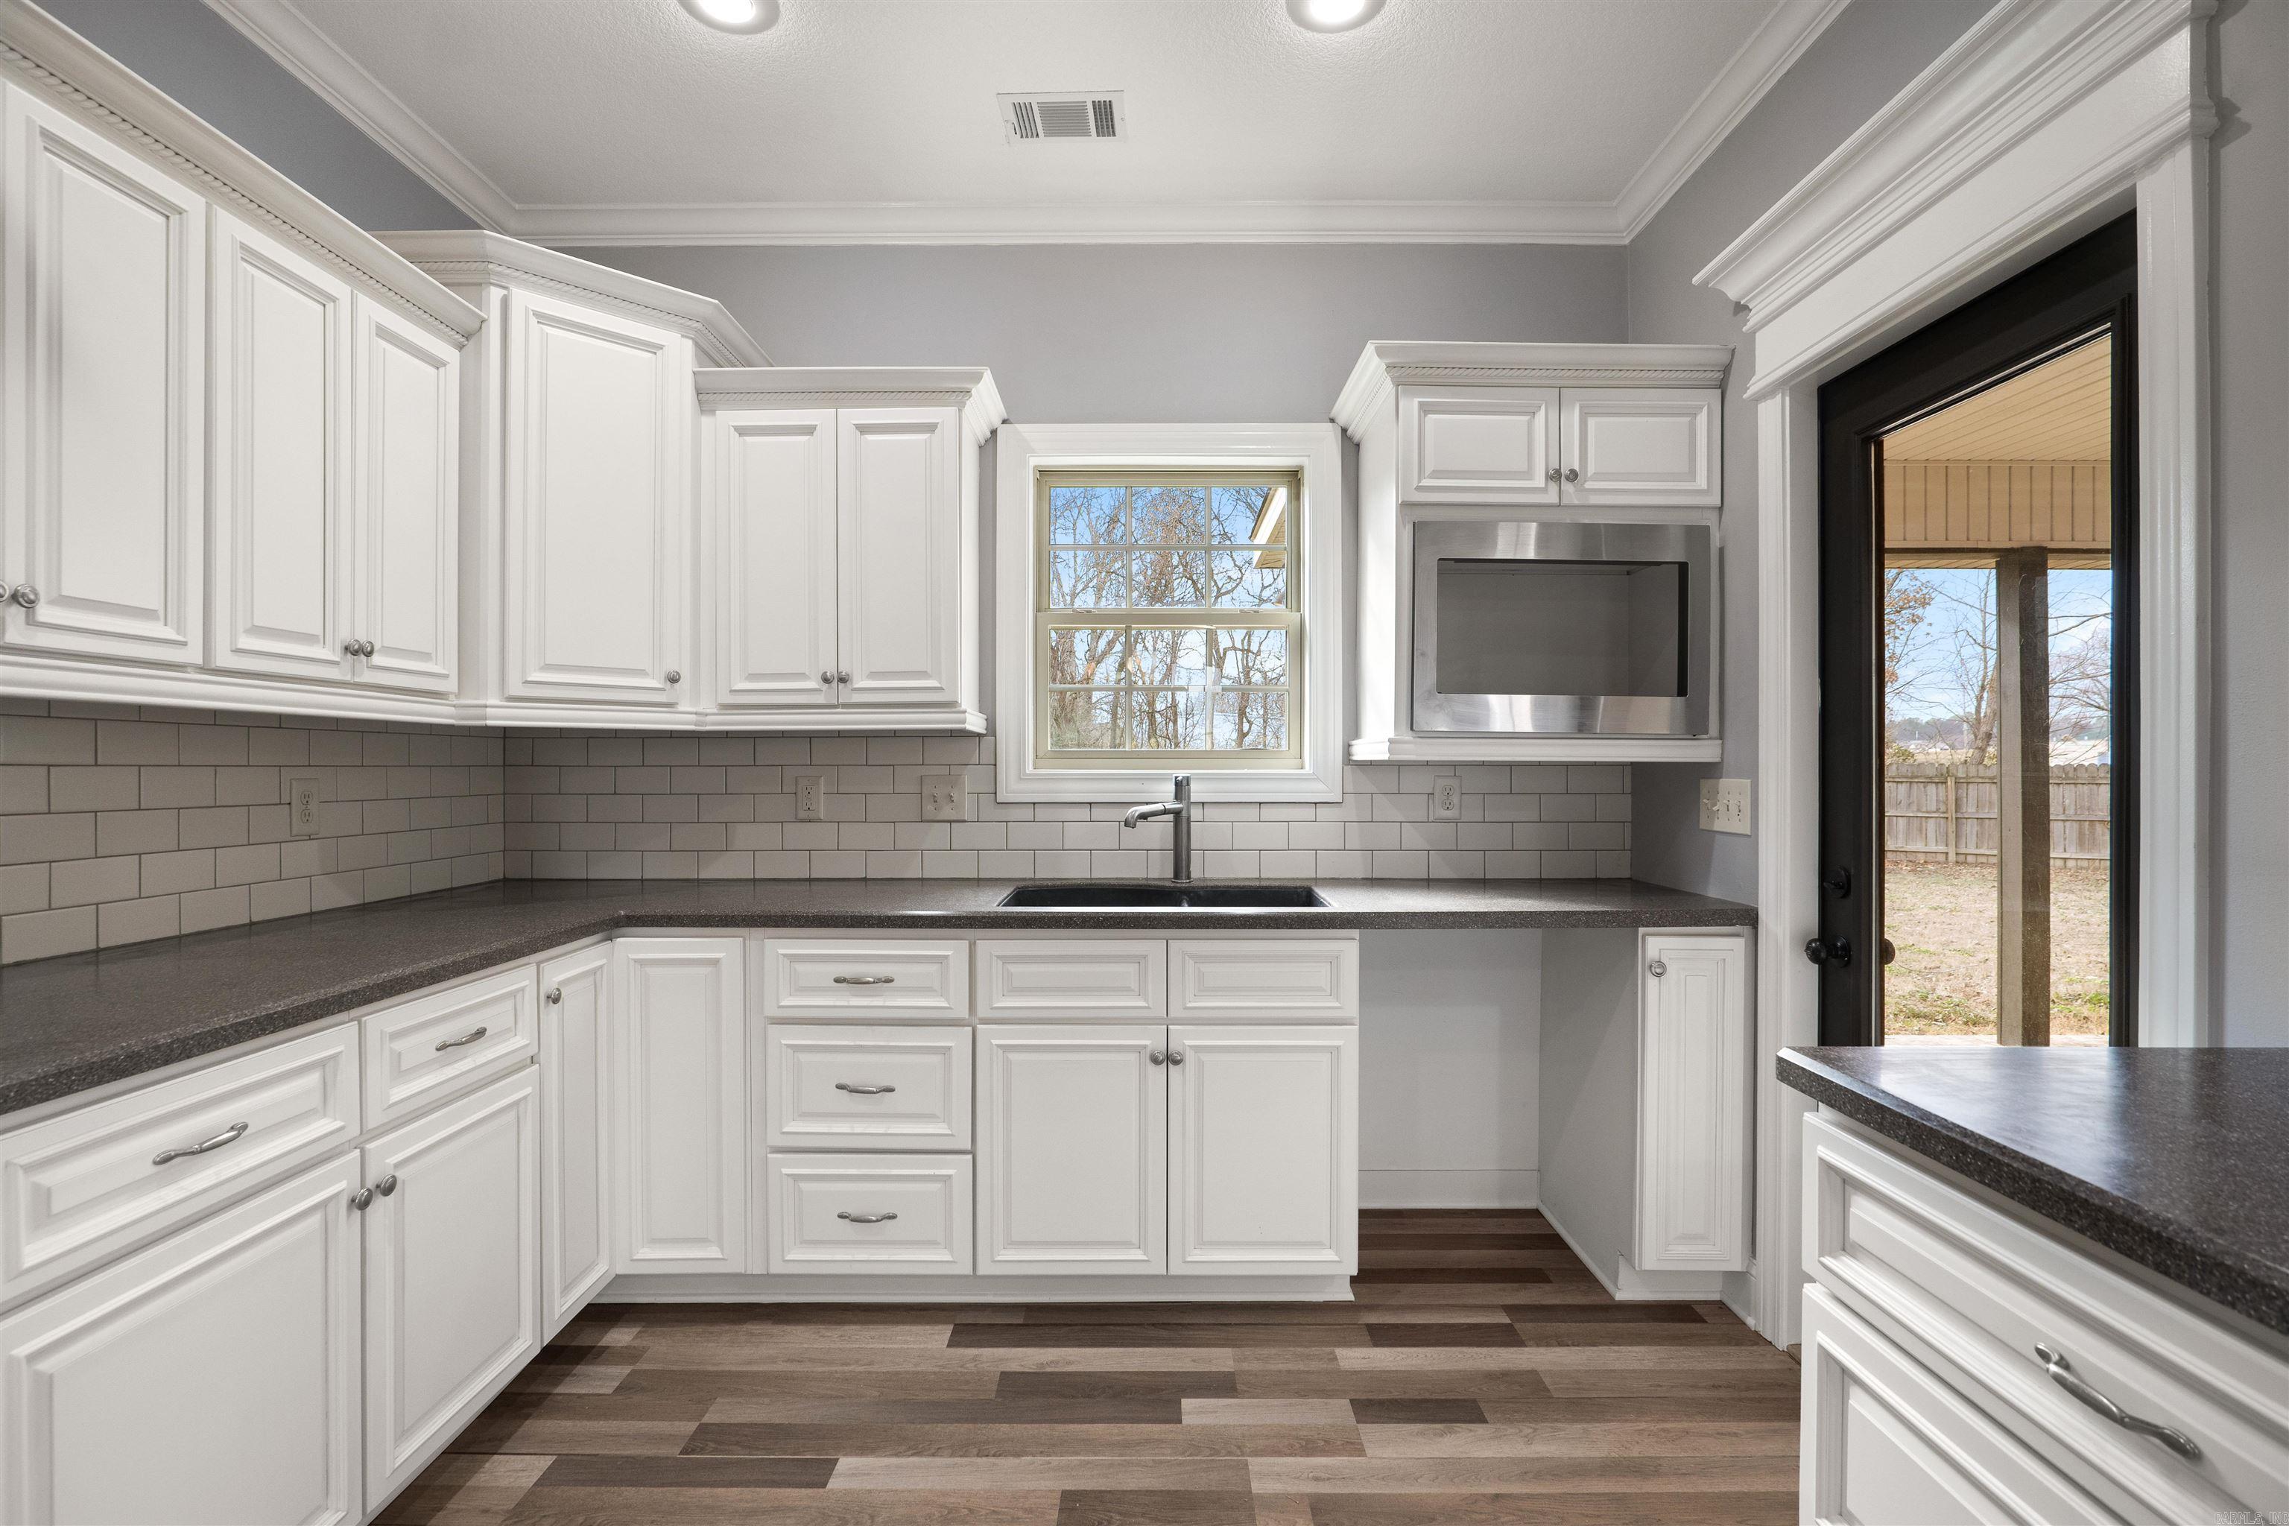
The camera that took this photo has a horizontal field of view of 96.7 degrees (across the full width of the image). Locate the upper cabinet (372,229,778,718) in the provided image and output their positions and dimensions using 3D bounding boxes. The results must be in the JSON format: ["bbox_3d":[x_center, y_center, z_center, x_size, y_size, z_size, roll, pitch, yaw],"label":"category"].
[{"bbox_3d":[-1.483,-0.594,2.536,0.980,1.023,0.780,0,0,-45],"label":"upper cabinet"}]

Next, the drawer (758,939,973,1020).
[{"bbox_3d":[-0.604,0.470,2.420,0.446,0.170,0.460,0,0,0],"label":"drawer"}]

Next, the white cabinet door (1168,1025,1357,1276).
[{"bbox_3d":[0.262,0.850,2.237,0.414,0.546,0.025,0,0,0],"label":"white cabinet door"}]

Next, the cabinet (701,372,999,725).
[{"bbox_3d":[-0.747,-0.521,2.660,0.730,0.877,0.360,0,0,0],"label":"cabinet"}]

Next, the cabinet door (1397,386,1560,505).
[{"bbox_3d":[0.787,-0.745,2.392,0.375,0.273,0.025,0,0,0],"label":"cabinet door"}]

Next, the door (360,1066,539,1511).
[{"bbox_3d":[-1.170,0.845,1.727,0.025,0.545,0.437,0,0,0],"label":"door"}]

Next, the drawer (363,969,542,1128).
[{"bbox_3d":[-1.406,0.469,1.730,0.480,0.166,0.435,0,0,0],"label":"drawer"}]

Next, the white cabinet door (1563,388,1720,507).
[{"bbox_3d":[1.168,-0.739,2.392,0.377,0.274,0.025,0,0,0],"label":"white cabinet door"}]

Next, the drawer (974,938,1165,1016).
[{"bbox_3d":[-0.160,0.475,2.481,0.419,0.172,0.480,0,0,0],"label":"drawer"}]

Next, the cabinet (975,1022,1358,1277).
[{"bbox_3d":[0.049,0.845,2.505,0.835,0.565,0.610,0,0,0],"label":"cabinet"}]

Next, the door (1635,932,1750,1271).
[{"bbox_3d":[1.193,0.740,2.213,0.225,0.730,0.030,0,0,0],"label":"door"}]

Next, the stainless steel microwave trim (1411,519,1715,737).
[{"bbox_3d":[0.963,-0.308,2.363,0.686,0.486,0.042,0,0,0],"label":"stainless steel microwave trim"}]

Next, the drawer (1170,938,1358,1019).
[{"bbox_3d":[0.261,0.470,2.430,0.410,0.170,0.450,0,0,0],"label":"drawer"}]

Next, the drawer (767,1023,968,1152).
[{"bbox_3d":[-0.606,0.714,2.480,0.453,0.274,0.480,0,0,0],"label":"drawer"}]

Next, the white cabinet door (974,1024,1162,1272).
[{"bbox_3d":[-0.159,0.850,2.237,0.415,0.546,0.025,0,0,0],"label":"white cabinet door"}]

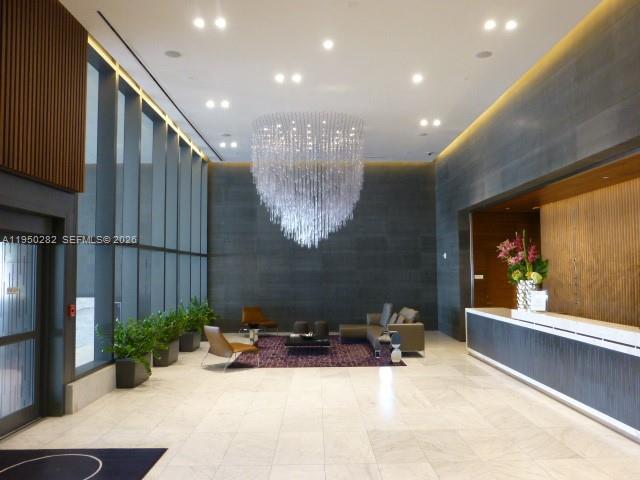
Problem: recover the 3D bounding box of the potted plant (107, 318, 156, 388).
[{"bbox_3d":[-2.782,1.625,7.368,0.580,0.970,0.850,0,-3,-1],"label":"potted plant"}]

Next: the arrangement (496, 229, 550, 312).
[{"bbox_3d":[3.320,0.505,8.184,0.750,1.325,0.800,0,-3,-1],"label":"arrangement"}]

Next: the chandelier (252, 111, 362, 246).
[{"bbox_3d":[-0.239,-1.076,10.354,2.329,2.481,2.329,0,-3,-1],"label":"chandelier"}]

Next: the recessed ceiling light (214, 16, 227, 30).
[{"bbox_3d":[-1.178,-2.557,5.908,0.140,0.050,0.140,0,-3,-1],"label":"recessed ceiling light"}]

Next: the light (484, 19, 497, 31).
[{"bbox_3d":[2.026,-2.555,5.933,0.140,0.050,0.140,0,-3,-1],"label":"light"}]

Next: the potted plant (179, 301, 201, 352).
[{"bbox_3d":[-2.754,1.797,10.413,0.580,0.980,0.850,0,-3,-1],"label":"potted plant"}]

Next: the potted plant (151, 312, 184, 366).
[{"bbox_3d":[-2.753,1.714,8.896,0.580,0.970,0.850,0,-3,-1],"label":"potted plant"}]

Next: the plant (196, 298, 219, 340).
[{"bbox_3d":[-2.708,1.884,11.911,0.580,0.980,0.850,0,-3,-1],"label":"plant"}]

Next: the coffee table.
[{"bbox_3d":[-0.243,2.129,10.094,0.900,0.280,1.000,0,-3,-1],"label":"coffee table"}]

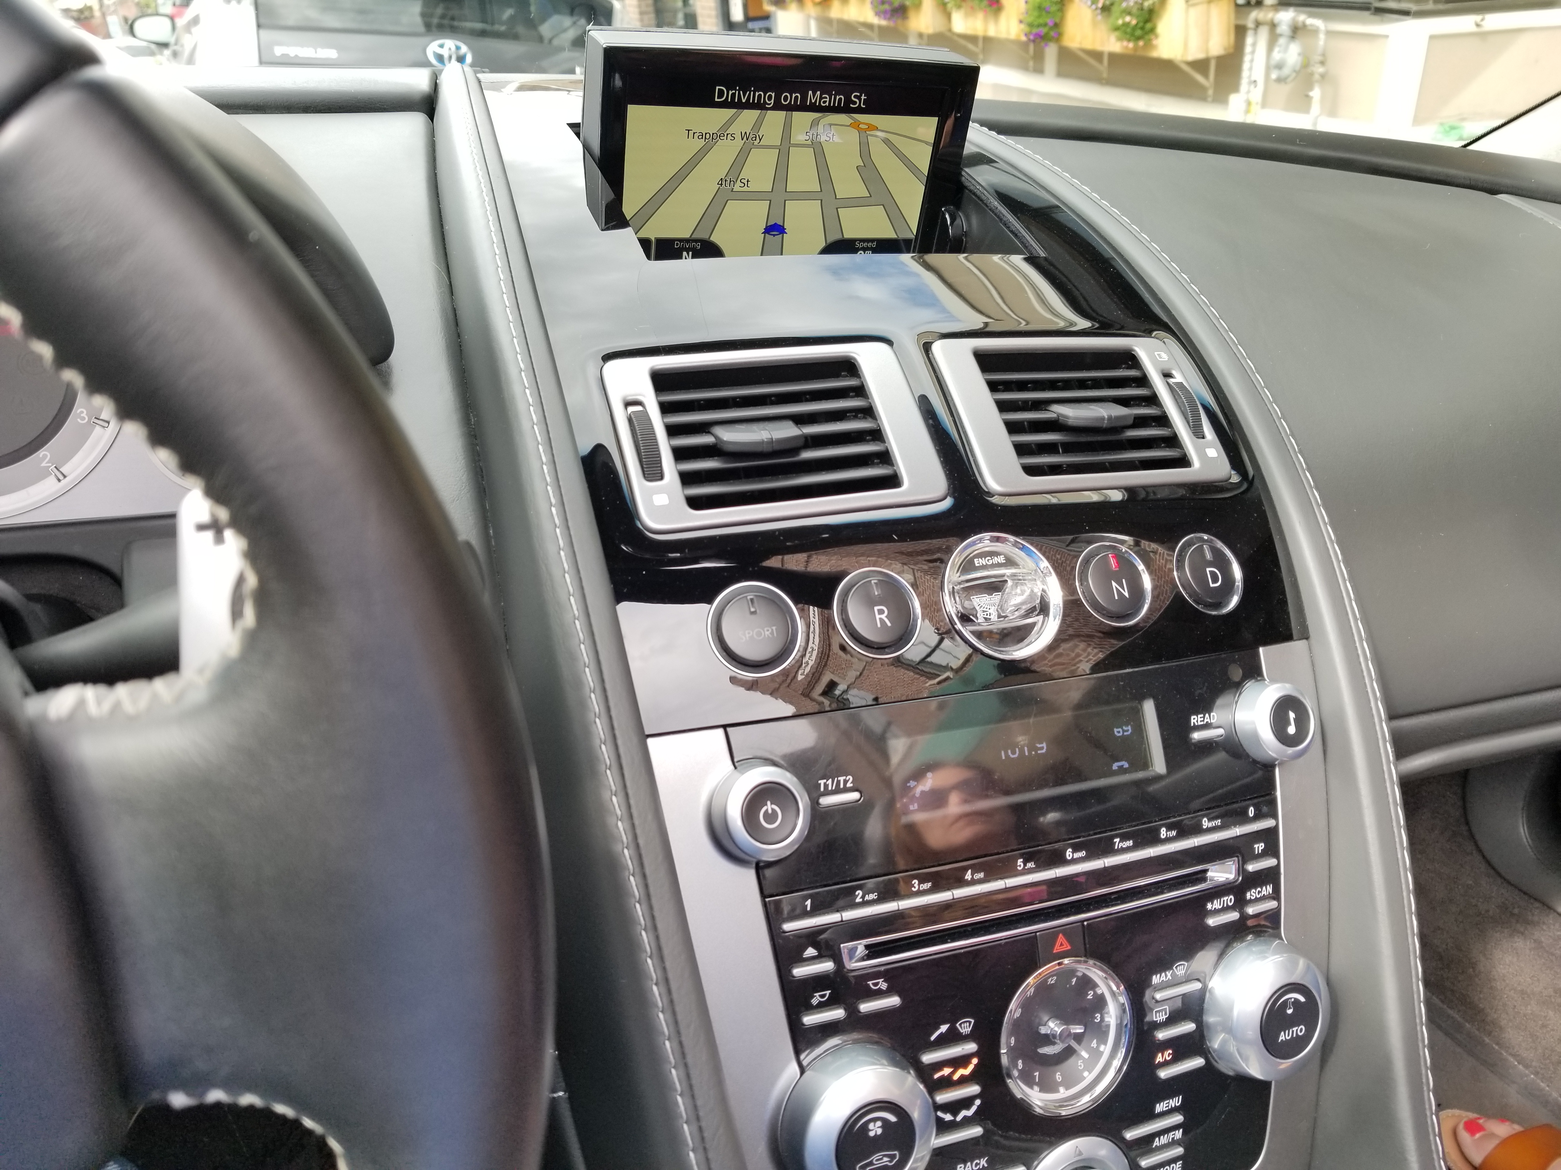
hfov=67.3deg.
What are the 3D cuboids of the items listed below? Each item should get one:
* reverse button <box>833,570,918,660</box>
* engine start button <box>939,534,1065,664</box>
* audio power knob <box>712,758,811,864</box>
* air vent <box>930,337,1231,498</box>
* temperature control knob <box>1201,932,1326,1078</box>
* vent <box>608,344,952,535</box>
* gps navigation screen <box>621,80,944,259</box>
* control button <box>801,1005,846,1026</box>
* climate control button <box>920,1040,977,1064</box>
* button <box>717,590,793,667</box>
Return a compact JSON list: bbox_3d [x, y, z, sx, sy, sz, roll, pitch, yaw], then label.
[{"bbox_3d":[0.030,0.009,0.362,0.029,0.029,0.008,-6,-14,-20],"label":"reverse button"},{"bbox_3d":[0.072,0.003,0.375,0.042,0.042,0.011,-6,-15,-20],"label":"engine start button"},{"bbox_3d":[-0.005,0.064,0.330,0.027,0.027,0.013,-6,-7,-20],"label":"audio power knob"},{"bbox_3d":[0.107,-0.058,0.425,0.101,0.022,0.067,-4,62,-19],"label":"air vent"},{"bbox_3d":[0.157,0.138,0.376,0.041,0.041,0.018,-6,1,-20],"label":"temperature control knob"},{"bbox_3d":[-0.002,-0.046,0.385,0.103,0.022,0.067,-8,64,-21],"label":"vent"},{"bbox_3d":[0.000,-0.180,0.518,0.143,0.080,0.014,-6,36,-20],"label":"gps navigation screen"},{"bbox_3d":[0.013,0.123,0.335,0.014,0.003,0.004,-6,0,-20],"label":"control button"},{"bbox_3d":[0.050,0.139,0.347,0.019,0.004,0.004,-6,0,-20],"label":"climate control button"},{"bbox_3d":[-0.007,0.013,0.347,0.022,0.022,0.007,-6,-13,-20],"label":"button"}]

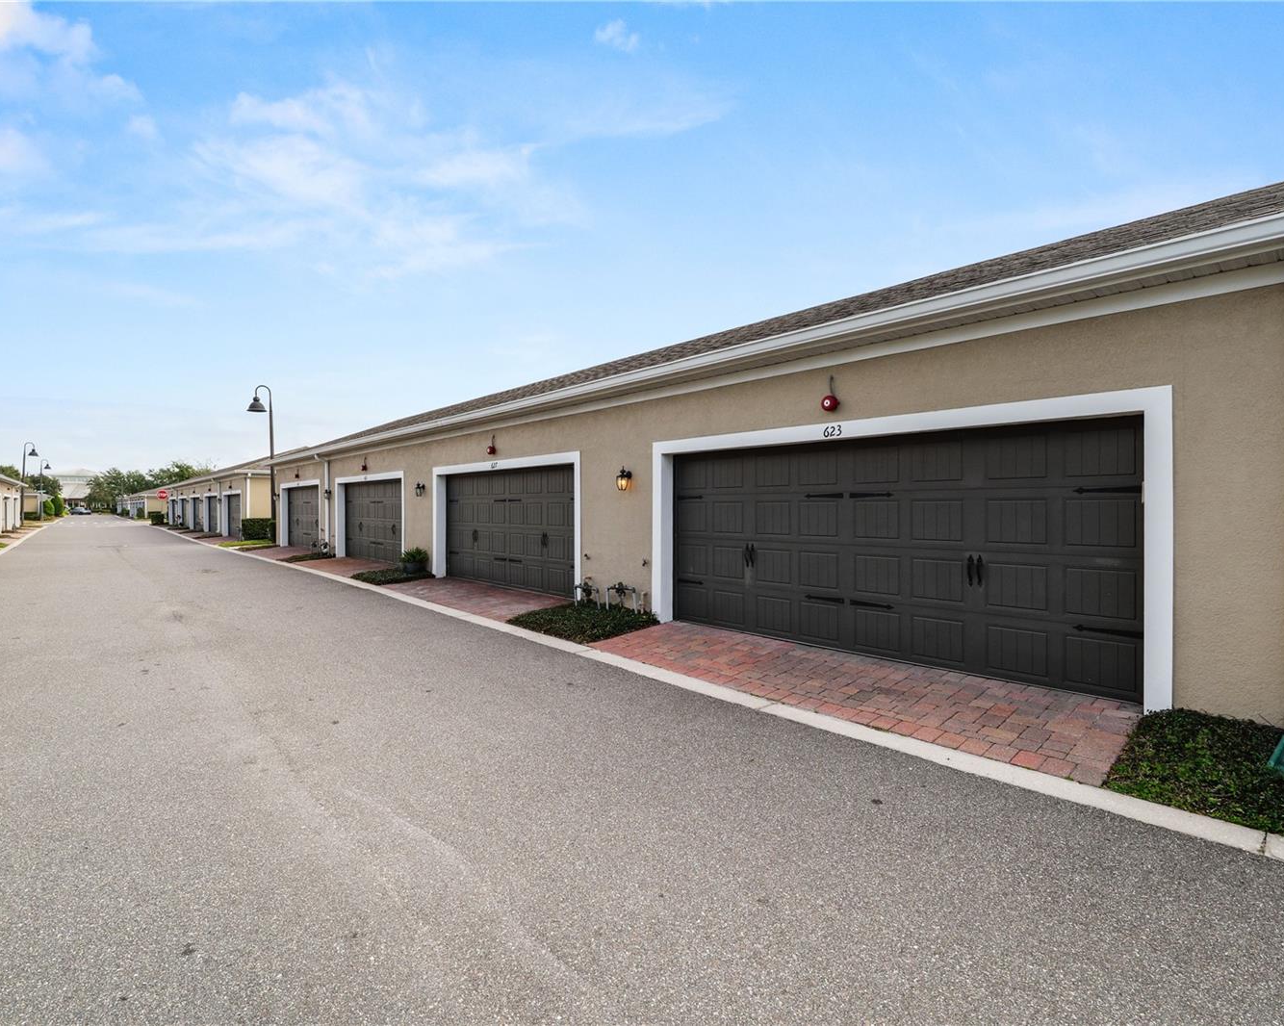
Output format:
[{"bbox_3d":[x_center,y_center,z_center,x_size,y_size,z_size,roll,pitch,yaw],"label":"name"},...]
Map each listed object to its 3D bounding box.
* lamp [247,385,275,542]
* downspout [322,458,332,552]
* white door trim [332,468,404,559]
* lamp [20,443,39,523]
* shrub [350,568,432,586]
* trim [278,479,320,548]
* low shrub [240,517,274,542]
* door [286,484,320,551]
[{"bbox_3d":[-15.504,-2.008,24.447,1.000,6.350,0.700,0,1,-43],"label":"lamp"},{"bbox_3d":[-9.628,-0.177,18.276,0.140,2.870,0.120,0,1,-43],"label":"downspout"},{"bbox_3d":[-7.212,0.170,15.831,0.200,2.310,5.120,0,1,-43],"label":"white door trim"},{"bbox_3d":[-47.584,-2.233,46.553,0.980,6.400,0.680,0,1,-43],"label":"lamp"},{"bbox_3d":[-5.217,1.271,12.596,1.400,0.160,2.050,0,1,-43],"label":"shrub"},{"bbox_3d":[-11.797,0.125,20.724,0.200,2.310,5.120,0,1,-43],"label":"trim"},{"bbox_3d":[-17.024,0.741,26.950,1.500,0.950,0.850,0,1,-43],"label":"low shrub"},{"bbox_3d":[-11.666,0.204,20.848,0.080,2.140,4.850,0,1,-43],"label":"door"}]

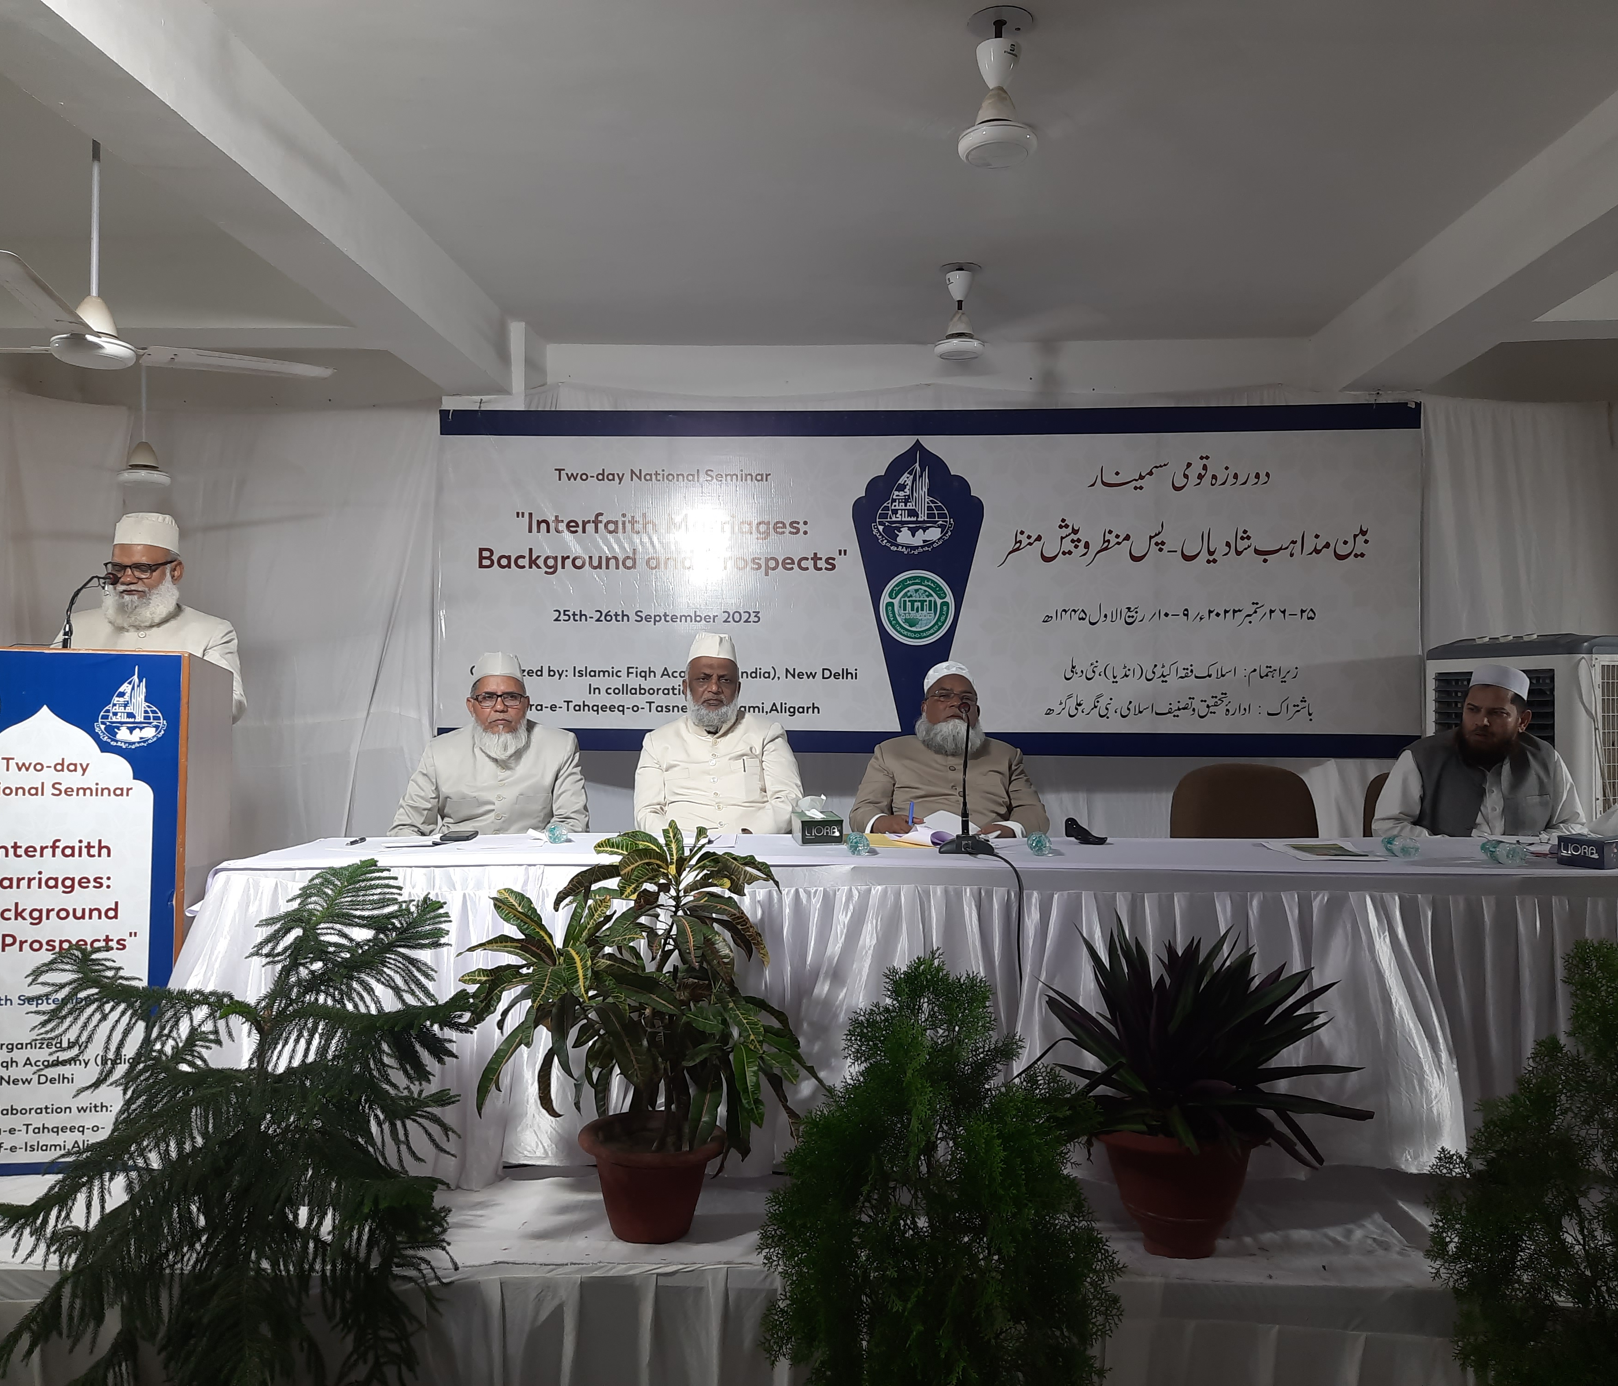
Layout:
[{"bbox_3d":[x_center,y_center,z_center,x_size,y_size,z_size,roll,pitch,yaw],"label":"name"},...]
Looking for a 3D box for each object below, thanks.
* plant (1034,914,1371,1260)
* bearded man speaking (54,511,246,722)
[{"bbox_3d":[0.840,0.832,2.818,0.700,0.680,0.660,0,-1,0],"label":"plant"},{"bbox_3d":[-1.837,0.330,3.737,0.560,1.660,0.420,0,0,-13],"label":"bearded man speaking"}]

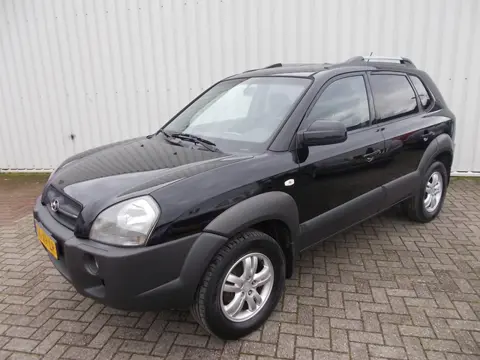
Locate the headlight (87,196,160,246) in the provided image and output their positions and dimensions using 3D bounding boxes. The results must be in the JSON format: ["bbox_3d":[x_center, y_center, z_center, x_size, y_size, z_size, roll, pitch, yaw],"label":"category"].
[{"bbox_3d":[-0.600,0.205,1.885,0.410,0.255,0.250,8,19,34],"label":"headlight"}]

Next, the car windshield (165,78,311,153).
[{"bbox_3d":[-0.118,-0.568,2.930,1.420,0.150,0.890,15,57,48],"label":"car windshield"}]

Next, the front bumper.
[{"bbox_3d":[-0.917,0.403,2.464,0.670,0.550,1.800,-15,20,-38],"label":"front bumper"}]

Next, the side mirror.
[{"bbox_3d":[0.527,-0.288,2.239,0.190,0.170,0.230,-15,20,-38],"label":"side mirror"}]

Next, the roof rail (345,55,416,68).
[{"bbox_3d":[1.345,-1.091,3.368,1.330,0.110,0.065,-15,20,-38],"label":"roof rail"}]

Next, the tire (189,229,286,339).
[{"bbox_3d":[-0.007,0.636,2.275,0.680,0.680,0.225,-15,20,-38],"label":"tire"}]

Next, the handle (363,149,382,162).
[{"bbox_3d":[1.058,-0.200,2.837,0.250,0.085,0.055,-15,20,-38],"label":"handle"}]

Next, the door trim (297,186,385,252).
[{"bbox_3d":[0.798,0.277,2.737,1.080,0.220,0.070,-15,20,-38],"label":"door trim"}]

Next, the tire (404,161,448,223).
[{"bbox_3d":[1.996,0.109,3.896,0.680,0.680,0.225,-15,20,-38],"label":"tire"}]

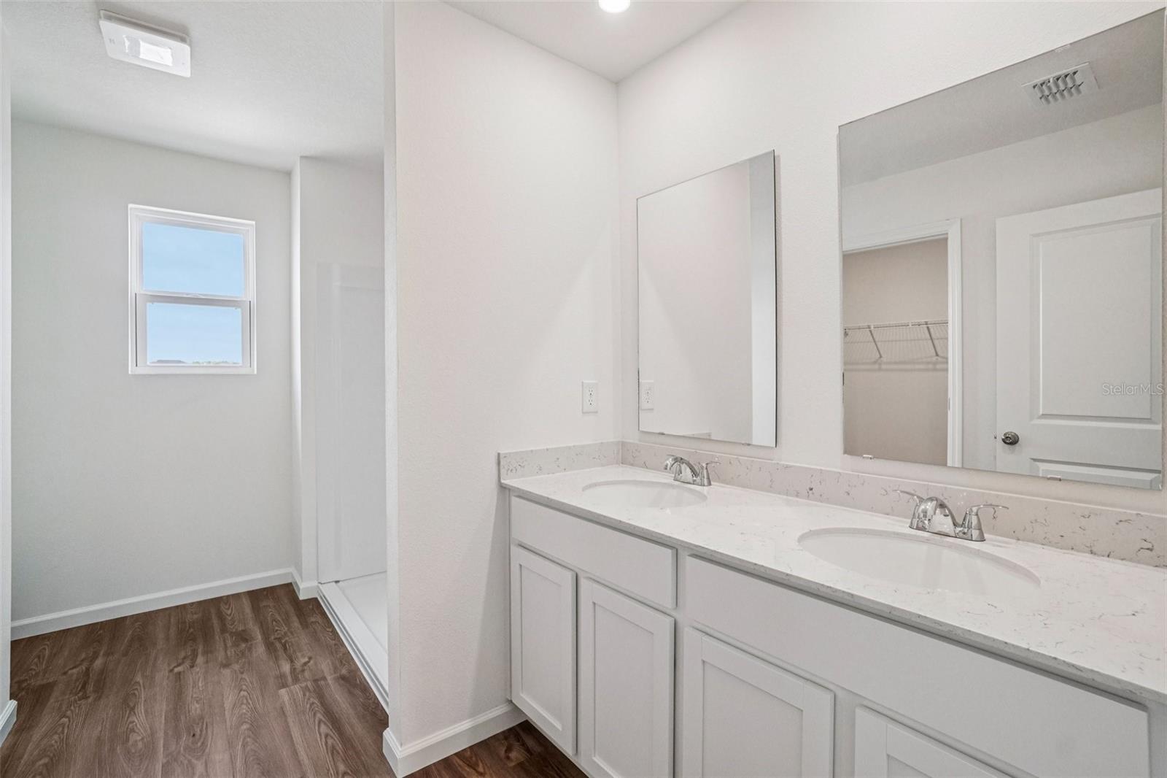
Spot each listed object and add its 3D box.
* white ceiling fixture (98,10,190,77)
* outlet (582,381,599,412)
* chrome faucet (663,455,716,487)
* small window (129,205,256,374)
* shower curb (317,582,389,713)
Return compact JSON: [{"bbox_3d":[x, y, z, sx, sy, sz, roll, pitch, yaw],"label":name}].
[{"bbox_3d":[-1.549,-1.220,1.732,0.236,0.040,0.238,-1,2,-37],"label":"white ceiling fixture"},{"bbox_3d":[0.029,0.032,1.953,0.080,0.123,0.008,-1,1,-39],"label":"outlet"},{"bbox_3d":[0.342,0.271,1.625,0.150,0.100,0.200,-1,1,-39],"label":"chrome faucet"},{"bbox_3d":[-2.152,-0.522,2.696,0.550,0.880,0.080,-1,1,-35],"label":"small window"},{"bbox_3d":[-1.014,1.132,2.204,0.085,0.090,1.433,-1,1,-39],"label":"shower curb"}]

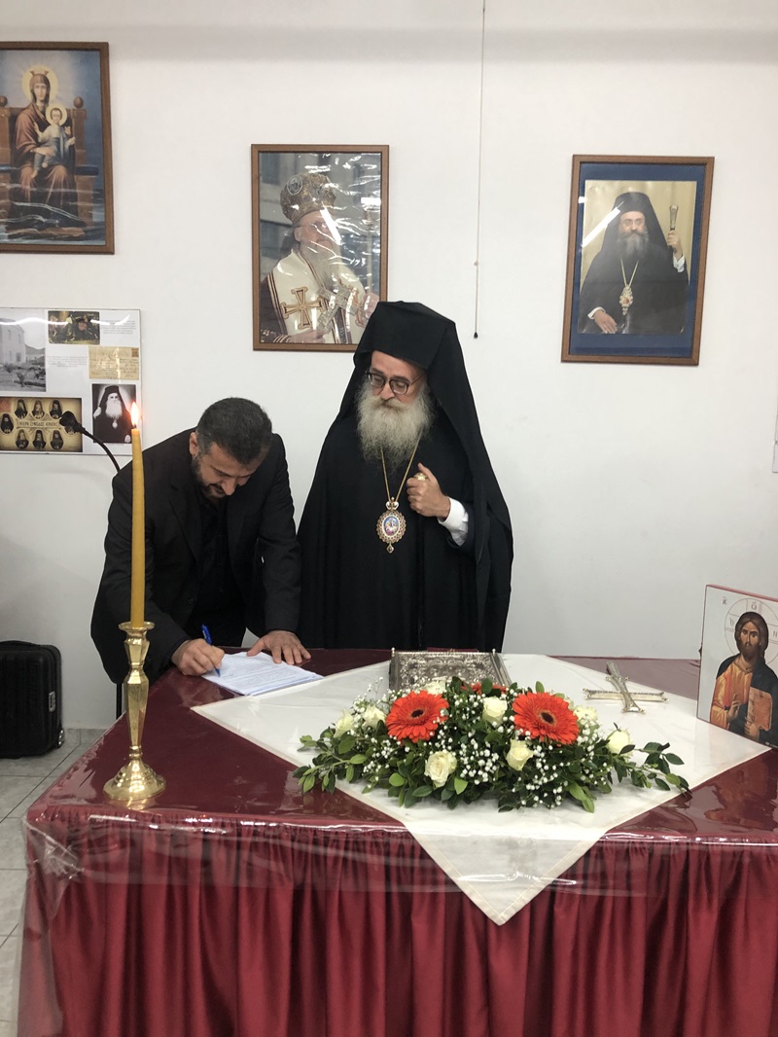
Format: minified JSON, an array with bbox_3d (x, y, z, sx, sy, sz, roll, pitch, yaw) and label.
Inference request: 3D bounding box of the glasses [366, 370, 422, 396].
[{"bbox_3d":[0.039,-0.412,2.380,0.142,0.047,0.145,20,36,28],"label":"glasses"}]

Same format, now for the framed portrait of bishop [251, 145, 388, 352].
[{"bbox_3d":[-0.273,-1.067,3.349,0.540,0.792,0.025,1,9,2],"label":"framed portrait of bishop"}]

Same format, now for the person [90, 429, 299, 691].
[{"bbox_3d":[-0.526,0.387,2.414,0.580,1.450,0.700,-1,6,-14],"label":"person"}]

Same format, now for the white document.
[{"bbox_3d":[-0.346,0.383,2.121,0.220,0.012,0.297,-4,8,-41],"label":"white document"}]

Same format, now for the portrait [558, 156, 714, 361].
[{"bbox_3d":[0.980,-1.014,3.325,0.545,0.795,0.025,2,8,2],"label":"portrait"}]

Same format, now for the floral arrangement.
[{"bbox_3d":[0.194,0.378,1.569,0.685,0.155,0.400,1,6,2],"label":"floral arrangement"}]

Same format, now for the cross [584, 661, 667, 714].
[{"bbox_3d":[0.551,0.399,1.985,0.188,0.036,0.315,1,6,5],"label":"cross"}]

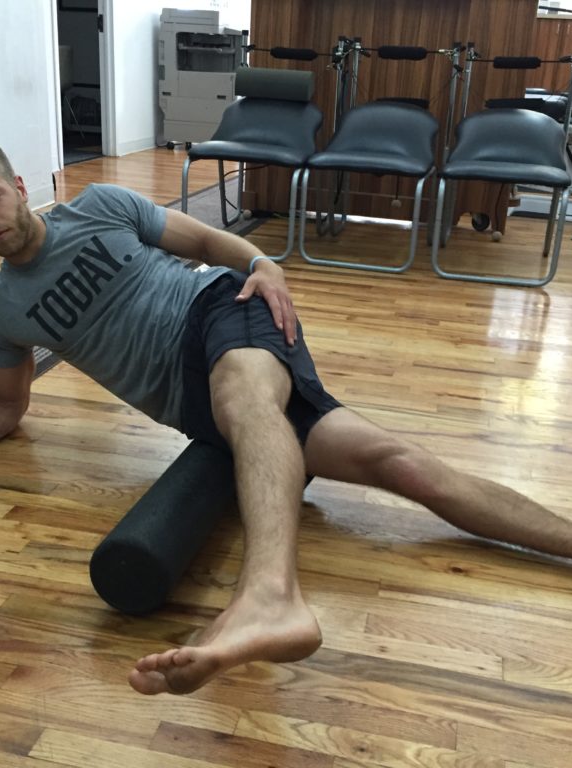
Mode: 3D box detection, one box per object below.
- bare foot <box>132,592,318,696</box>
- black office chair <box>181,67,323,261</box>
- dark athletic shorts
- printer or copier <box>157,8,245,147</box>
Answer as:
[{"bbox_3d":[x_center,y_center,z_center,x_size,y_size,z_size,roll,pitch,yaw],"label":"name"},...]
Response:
[{"bbox_3d":[-0.084,0.375,1.230,0.265,0.100,0.115,-10,52,0],"label":"bare foot"},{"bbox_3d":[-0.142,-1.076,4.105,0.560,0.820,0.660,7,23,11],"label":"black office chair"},{"bbox_3d":[-0.080,-0.023,1.822,0.410,0.360,0.430,36,16,24],"label":"dark athletic shorts"},{"bbox_3d":[-0.662,-2.554,7.269,0.690,1.100,0.580,6,23,7],"label":"printer or copier"}]

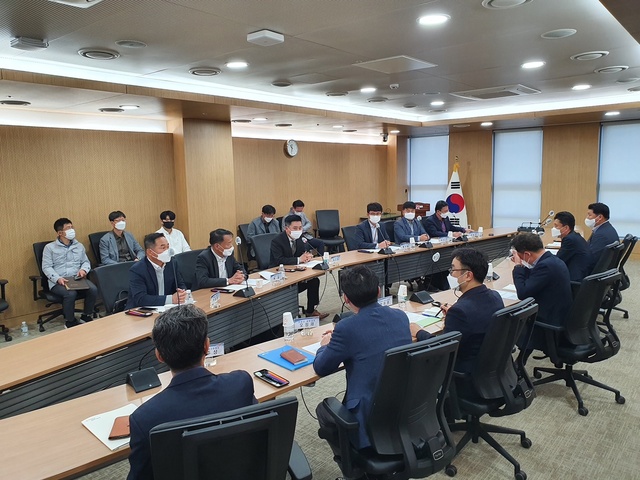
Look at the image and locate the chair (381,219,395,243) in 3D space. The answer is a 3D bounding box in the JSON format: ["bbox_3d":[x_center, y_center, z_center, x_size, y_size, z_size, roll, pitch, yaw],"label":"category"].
[{"bbox_3d":[1.237,0.220,7.082,0.620,1.010,0.640,7,11,44],"label":"chair"}]

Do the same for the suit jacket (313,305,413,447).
[{"bbox_3d":[0.212,0.601,2.398,0.500,0.640,0.430,-5,9,-28],"label":"suit jacket"}]

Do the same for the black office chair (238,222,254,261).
[{"bbox_3d":[-0.834,0.249,7.207,0.660,0.970,0.660,4,9,32],"label":"black office chair"}]

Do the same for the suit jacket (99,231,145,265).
[{"bbox_3d":[-2.407,0.184,5.807,0.520,0.600,0.420,-6,9,-30],"label":"suit jacket"}]

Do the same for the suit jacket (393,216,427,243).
[{"bbox_3d":[1.273,-0.027,6.895,0.500,0.630,0.480,-5,9,-27],"label":"suit jacket"}]

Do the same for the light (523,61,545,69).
[{"bbox_3d":[2.157,-1.771,4.856,0.215,0.050,0.215,6,11,41],"label":"light"}]

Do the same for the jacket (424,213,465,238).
[{"bbox_3d":[1.866,-0.103,7.342,0.500,0.630,0.480,-7,10,-37],"label":"jacket"}]

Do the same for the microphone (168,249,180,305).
[{"bbox_3d":[-1.008,0.306,3.389,0.130,0.430,0.260,-7,10,-37],"label":"microphone"}]

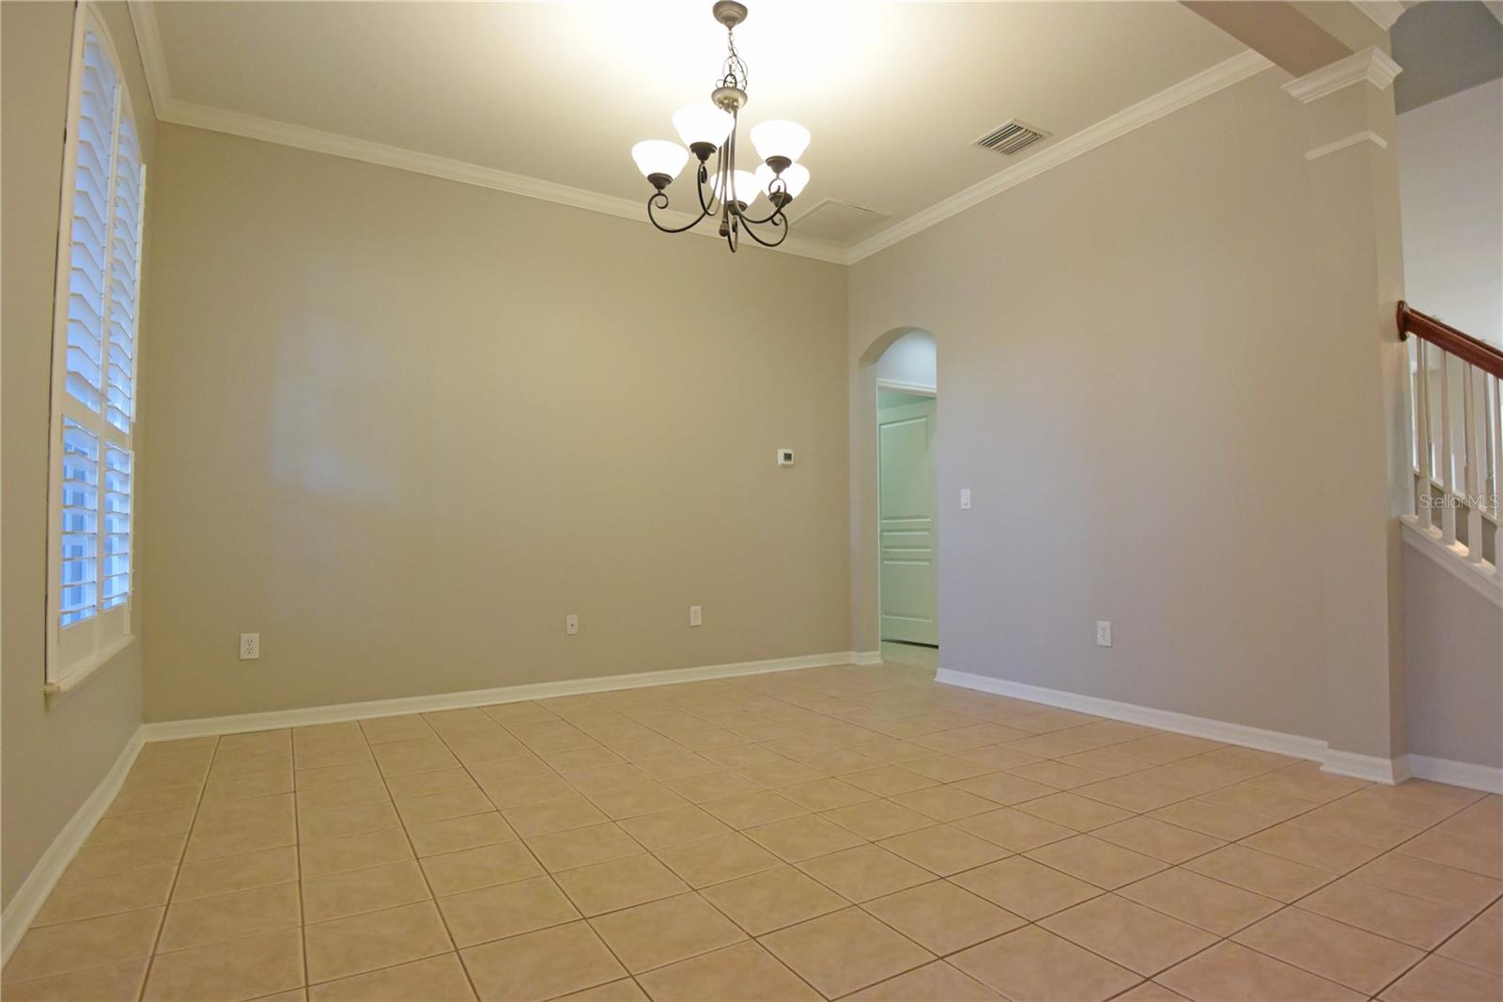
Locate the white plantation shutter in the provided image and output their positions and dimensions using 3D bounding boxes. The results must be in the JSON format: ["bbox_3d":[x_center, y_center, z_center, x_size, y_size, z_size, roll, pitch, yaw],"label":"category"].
[{"bbox_3d":[-2.359,-0.541,2.764,0.075,2.260,1.340,1,-4,-31],"label":"white plantation shutter"}]

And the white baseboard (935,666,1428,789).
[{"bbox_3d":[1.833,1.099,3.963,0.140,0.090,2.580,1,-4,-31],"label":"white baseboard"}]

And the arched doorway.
[{"bbox_3d":[1.090,0.024,5.503,0.160,2.420,0.750,1,-4,-31],"label":"arched doorway"}]

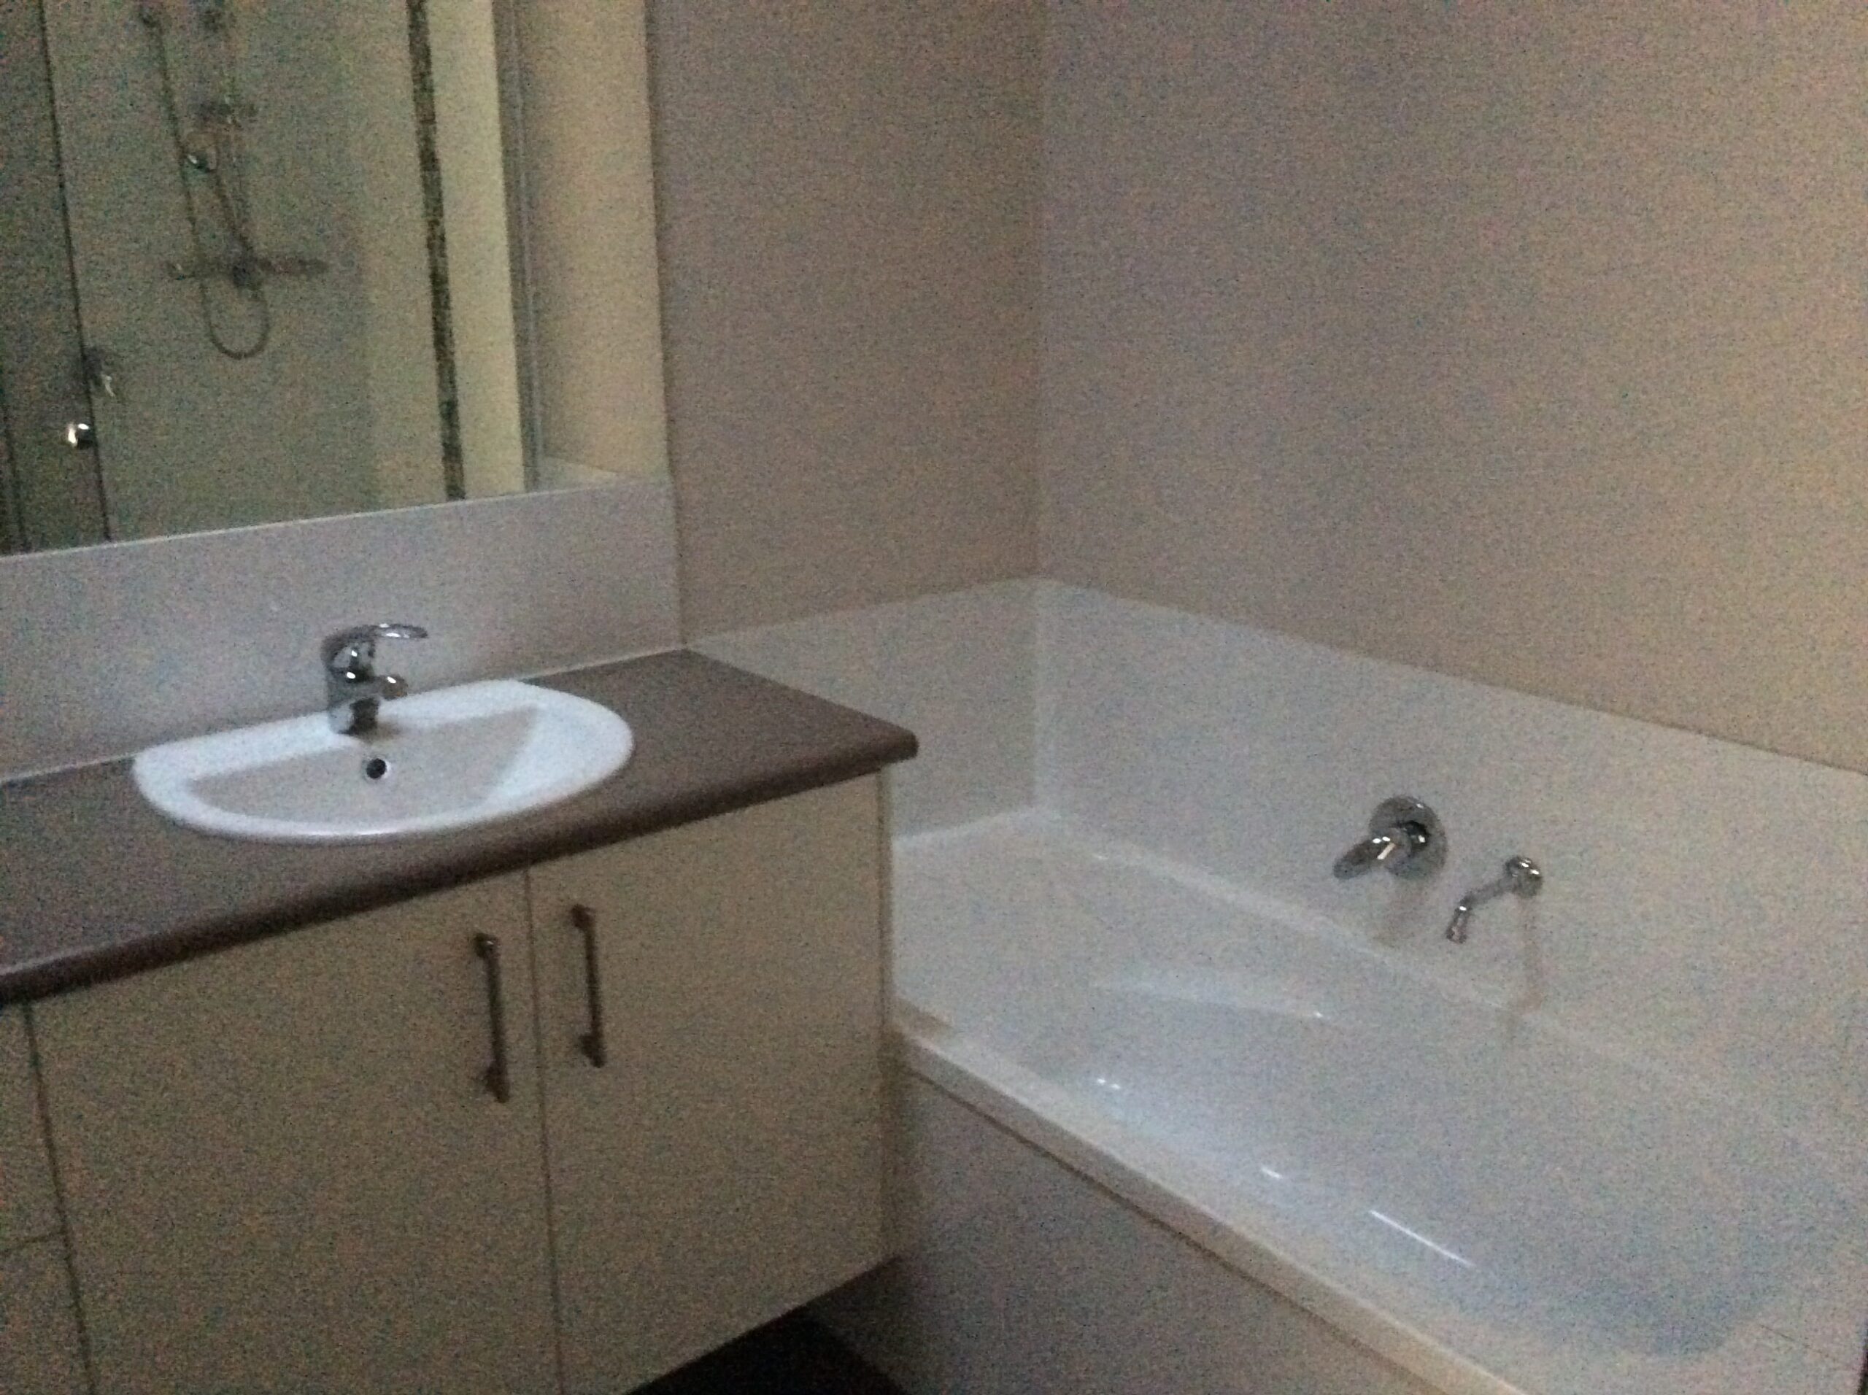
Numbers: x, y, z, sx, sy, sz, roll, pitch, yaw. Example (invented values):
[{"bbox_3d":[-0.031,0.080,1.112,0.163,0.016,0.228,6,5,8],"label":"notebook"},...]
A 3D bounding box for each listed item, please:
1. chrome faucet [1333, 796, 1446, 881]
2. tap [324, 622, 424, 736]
[{"bbox_3d":[0.619,0.209,2.437,0.115,0.120,0.120,-14,21,-37],"label":"chrome faucet"},{"bbox_3d":[-0.666,-0.023,2.117,0.165,0.138,0.064,15,23,42],"label":"tap"}]

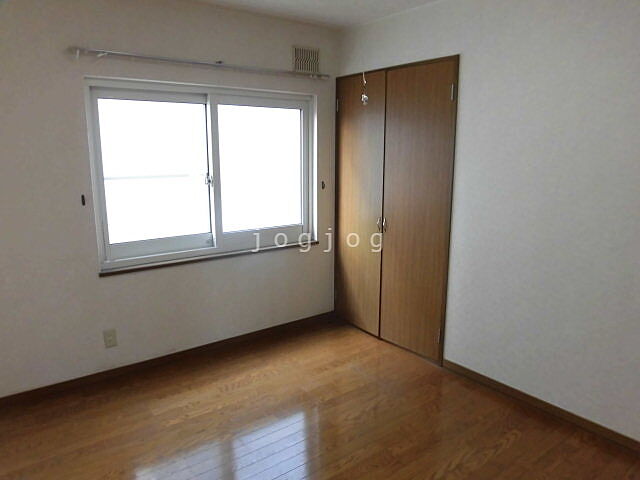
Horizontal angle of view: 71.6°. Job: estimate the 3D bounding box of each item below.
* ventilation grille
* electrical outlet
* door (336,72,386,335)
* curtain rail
[{"bbox_3d":[-0.101,-1.359,3.393,0.233,0.188,0.030,-8,14,-35],"label":"ventilation grille"},{"bbox_3d":[-1.368,0.646,2.897,0.072,0.120,0.010,-8,14,-35],"label":"electrical outlet"},{"bbox_3d":[0.320,-0.258,3.635,0.040,2.035,0.550,-8,14,-36],"label":"door"},{"bbox_3d":[-0.670,-1.166,2.983,1.782,0.037,0.085,-8,14,-35],"label":"curtain rail"}]

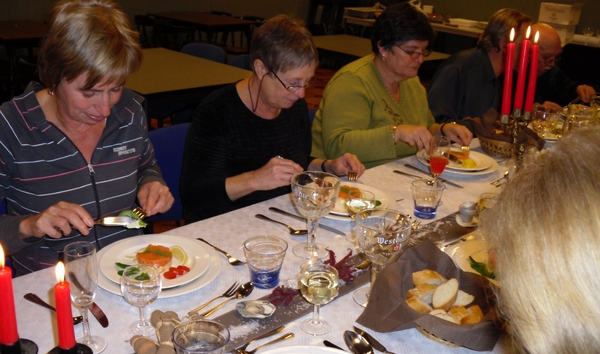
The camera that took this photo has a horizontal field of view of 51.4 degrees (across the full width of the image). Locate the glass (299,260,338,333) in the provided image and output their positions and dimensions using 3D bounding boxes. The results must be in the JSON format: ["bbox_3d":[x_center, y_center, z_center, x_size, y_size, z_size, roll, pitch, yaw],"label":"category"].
[{"bbox_3d":[0.031,0.213,1.091,0.066,0.118,0.066,3,22,-1],"label":"glass"}]

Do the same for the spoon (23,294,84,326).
[{"bbox_3d":[-0.457,0.241,1.153,0.155,0.018,0.035,13,22,23],"label":"spoon"}]

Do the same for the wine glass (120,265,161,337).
[{"bbox_3d":[-0.276,0.219,1.097,0.072,0.118,0.072,-3,21,-15],"label":"wine glass"}]

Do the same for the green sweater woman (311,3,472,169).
[{"bbox_3d":[0.266,0.036,2.100,0.570,1.200,0.640,-16,28,-39],"label":"green sweater woman"}]

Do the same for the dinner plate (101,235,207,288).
[{"bbox_3d":[-0.300,0.183,1.304,0.227,0.024,0.227,-2,21,-13],"label":"dinner plate"}]

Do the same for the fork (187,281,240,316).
[{"bbox_3d":[-0.165,0.235,1.214,0.021,0.016,0.154,15,24,29],"label":"fork"}]

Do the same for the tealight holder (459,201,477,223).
[{"bbox_3d":[0.446,0.094,1.659,0.046,0.047,0.046,4,20,0],"label":"tealight holder"}]

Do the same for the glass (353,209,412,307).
[{"bbox_3d":[0.156,0.164,1.238,0.106,0.172,0.106,4,20,0],"label":"glass"}]

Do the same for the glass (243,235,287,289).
[{"bbox_3d":[-0.067,0.172,1.230,0.087,0.081,0.087,3,22,-1],"label":"glass"}]

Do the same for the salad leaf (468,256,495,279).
[{"bbox_3d":[0.391,0.194,1.340,0.040,0.018,0.075,-5,22,-23],"label":"salad leaf"}]

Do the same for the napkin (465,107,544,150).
[{"bbox_3d":[0.731,-0.174,2.240,0.280,0.120,0.250,4,20,0],"label":"napkin"}]

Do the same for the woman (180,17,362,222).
[{"bbox_3d":[-0.121,0.137,1.888,0.510,1.220,0.640,-16,28,-42],"label":"woman"}]

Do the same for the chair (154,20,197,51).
[{"bbox_3d":[-0.970,-0.932,5.355,0.520,0.800,0.520,-16,28,-41],"label":"chair"}]

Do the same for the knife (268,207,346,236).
[{"bbox_3d":[0.015,0.106,1.504,0.225,0.010,0.020,17,26,32],"label":"knife"}]

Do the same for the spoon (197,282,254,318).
[{"bbox_3d":[-0.140,0.237,1.209,0.032,0.018,0.162,16,24,32],"label":"spoon"}]

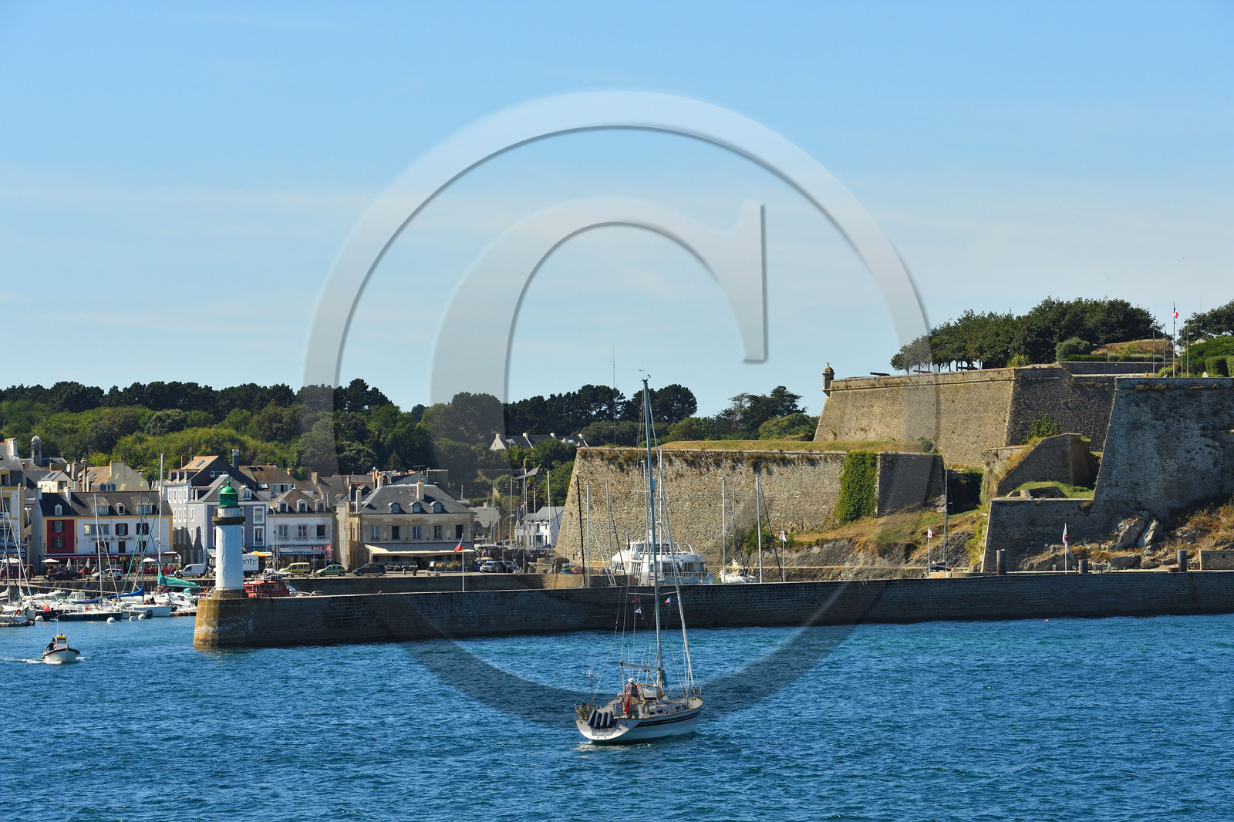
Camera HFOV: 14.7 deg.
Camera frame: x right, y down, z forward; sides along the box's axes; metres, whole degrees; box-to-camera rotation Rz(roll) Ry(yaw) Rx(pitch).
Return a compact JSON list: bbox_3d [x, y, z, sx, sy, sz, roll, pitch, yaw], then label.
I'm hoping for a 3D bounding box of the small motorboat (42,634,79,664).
[{"bbox_3d":[-40.087,17.130,346.000,2.100,2.150,5.200,1,-2,-18],"label":"small motorboat"}]

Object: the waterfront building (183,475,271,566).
[{"bbox_3d":[-52.806,15.361,652.000,8.900,13.400,10.500,0,-2,-17],"label":"waterfront building"}]

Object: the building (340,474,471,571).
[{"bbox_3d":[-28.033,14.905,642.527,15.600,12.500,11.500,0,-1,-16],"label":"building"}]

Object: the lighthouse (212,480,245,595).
[{"bbox_3d":[-32.065,10.486,397.000,2.800,9.650,2.800,0,-2,-5],"label":"lighthouse"}]

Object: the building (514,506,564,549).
[{"bbox_3d":[-13.422,22.988,942.000,8.200,8.500,11.000,1,-2,-42],"label":"building"}]

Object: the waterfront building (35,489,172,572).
[{"bbox_3d":[-67.269,15.830,628.000,17.200,11.200,8.800,0,-2,-17],"label":"waterfront building"}]

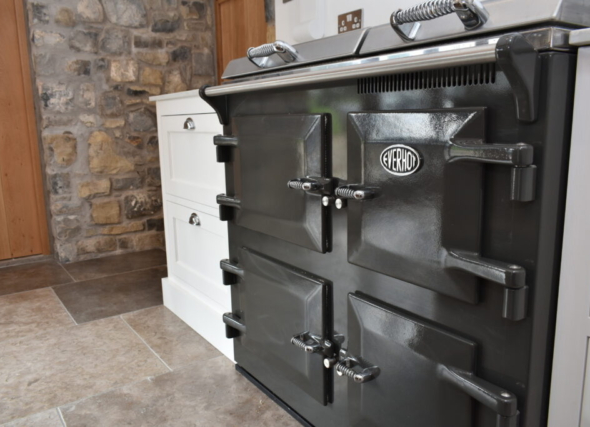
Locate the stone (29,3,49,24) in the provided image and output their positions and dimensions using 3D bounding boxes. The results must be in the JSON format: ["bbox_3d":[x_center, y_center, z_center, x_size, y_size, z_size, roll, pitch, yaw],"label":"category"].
[{"bbox_3d":[-1.393,-1.082,2.617,0.092,0.107,0.095,-9,13,-35],"label":"stone"}]

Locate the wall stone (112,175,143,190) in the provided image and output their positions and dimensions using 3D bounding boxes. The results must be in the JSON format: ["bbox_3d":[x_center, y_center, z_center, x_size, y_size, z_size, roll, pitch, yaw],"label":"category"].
[{"bbox_3d":[-1.061,-0.194,3.018,0.188,0.081,0.095,-9,13,-35],"label":"wall stone"}]

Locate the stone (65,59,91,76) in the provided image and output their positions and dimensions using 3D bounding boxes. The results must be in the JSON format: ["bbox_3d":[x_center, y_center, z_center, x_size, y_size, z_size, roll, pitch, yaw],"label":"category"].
[{"bbox_3d":[-1.251,-0.833,2.765,0.130,0.092,0.095,-9,13,-35],"label":"stone"}]

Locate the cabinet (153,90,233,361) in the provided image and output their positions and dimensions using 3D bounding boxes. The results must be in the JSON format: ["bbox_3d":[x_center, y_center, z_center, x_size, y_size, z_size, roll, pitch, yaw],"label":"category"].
[{"bbox_3d":[-0.148,-0.023,1.991,0.630,0.916,0.672,-9,13,-35],"label":"cabinet"}]

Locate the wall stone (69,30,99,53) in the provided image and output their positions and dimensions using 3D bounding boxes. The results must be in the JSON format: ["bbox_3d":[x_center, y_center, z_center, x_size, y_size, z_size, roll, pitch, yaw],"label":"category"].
[{"bbox_3d":[-1.220,-0.987,2.774,0.154,0.115,0.090,-8,13,-31],"label":"wall stone"}]

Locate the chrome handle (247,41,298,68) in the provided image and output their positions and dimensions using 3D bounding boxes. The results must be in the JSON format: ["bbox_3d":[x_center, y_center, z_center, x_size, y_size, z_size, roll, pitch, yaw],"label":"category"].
[{"bbox_3d":[-0.061,-0.387,1.175,0.062,0.053,0.143,-9,13,-35],"label":"chrome handle"}]

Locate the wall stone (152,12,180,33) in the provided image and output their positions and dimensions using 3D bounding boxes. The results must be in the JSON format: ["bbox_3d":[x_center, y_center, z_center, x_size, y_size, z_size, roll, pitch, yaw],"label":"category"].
[{"bbox_3d":[-0.818,-1.185,2.997,0.172,0.110,0.090,-8,13,-31],"label":"wall stone"}]

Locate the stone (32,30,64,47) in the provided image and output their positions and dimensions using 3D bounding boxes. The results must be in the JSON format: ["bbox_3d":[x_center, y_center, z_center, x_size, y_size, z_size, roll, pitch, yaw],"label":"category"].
[{"bbox_3d":[-1.368,-0.961,2.656,0.155,0.079,0.095,-9,13,-35],"label":"stone"}]

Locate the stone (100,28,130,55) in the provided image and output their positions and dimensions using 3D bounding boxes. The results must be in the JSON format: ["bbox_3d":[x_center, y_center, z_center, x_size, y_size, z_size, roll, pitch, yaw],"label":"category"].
[{"bbox_3d":[-1.081,-1.017,2.858,0.164,0.141,0.090,-8,13,-31],"label":"stone"}]

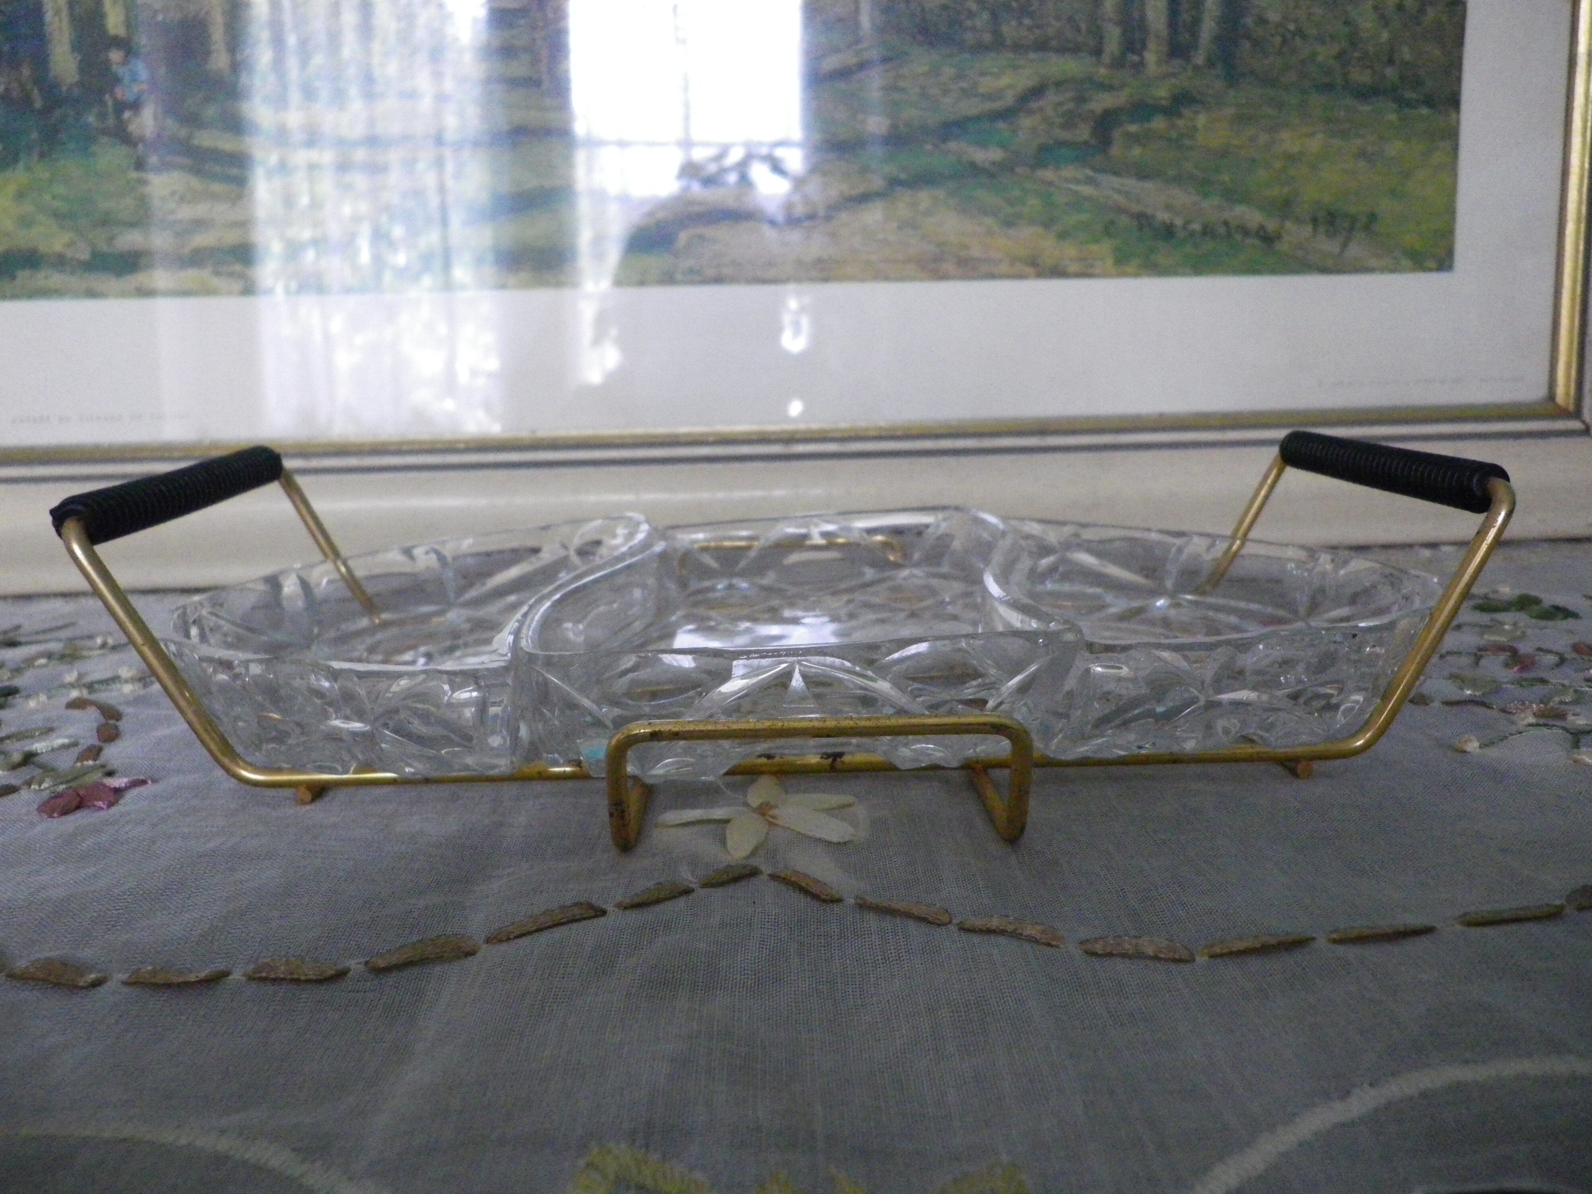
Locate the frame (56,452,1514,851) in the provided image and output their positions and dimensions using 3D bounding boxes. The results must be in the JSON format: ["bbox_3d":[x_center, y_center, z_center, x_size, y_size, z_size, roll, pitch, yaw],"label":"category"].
[{"bbox_3d":[0.001,-0.003,0.378,0.348,0.076,0.231,-1,11,-2],"label":"frame"}]

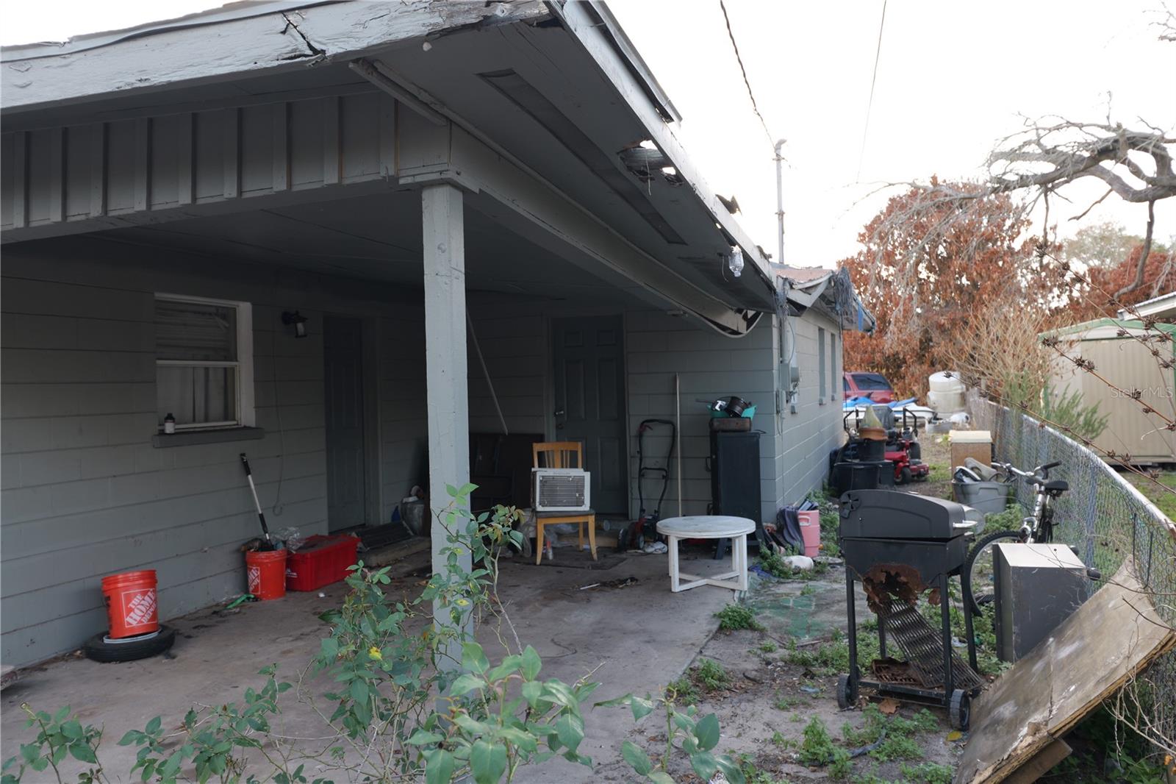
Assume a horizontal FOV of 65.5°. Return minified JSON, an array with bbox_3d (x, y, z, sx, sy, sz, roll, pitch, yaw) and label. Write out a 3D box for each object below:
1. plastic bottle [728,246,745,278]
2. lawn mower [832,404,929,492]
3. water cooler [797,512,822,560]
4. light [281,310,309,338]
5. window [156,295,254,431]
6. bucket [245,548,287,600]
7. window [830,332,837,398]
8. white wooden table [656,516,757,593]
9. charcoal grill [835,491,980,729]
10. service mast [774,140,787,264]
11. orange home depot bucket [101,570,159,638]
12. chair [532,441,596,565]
[{"bbox_3d":[0.975,-0.854,6.000,0.100,0.208,0.100,-5,0,0],"label":"plastic bottle"},{"bbox_3d":[4.490,0.763,13.868,1.280,1.110,1.850,-1,1,20],"label":"lawn mower"},{"bbox_3d":[1.895,1.230,8.050,0.300,0.420,0.300,-1,1,13],"label":"water cooler"},{"bbox_3d":[-2.397,-0.554,7.495,0.220,0.230,0.130,-1,1,20],"label":"light"},{"bbox_3d":[-2.842,-0.206,6.733,0.130,0.970,0.970,-1,1,20],"label":"window"},{"bbox_3d":[-2.455,1.371,7.000,0.302,0.370,0.302,-1,1,0],"label":"bucket"},{"bbox_3d":[3.771,-0.432,14.197,0.130,0.960,0.920,-1,1,20],"label":"window"},{"bbox_3d":[0.911,1.237,7.020,0.760,0.464,0.760,-1,1,0],"label":"white wooden table"},{"bbox_3d":[1.524,0.967,4.336,0.600,1.050,0.560,-3,0,36],"label":"charcoal grill"},{"bbox_3d":[1.839,-1.795,8.702,0.120,1.190,0.100,-1,1,20],"label":"service mast"},{"bbox_3d":[-2.805,1.300,5.630,0.302,0.370,0.302,-4,0,0],"label":"orange home depot bucket"},{"bbox_3d":[-0.255,0.974,8.230,0.530,1.020,0.540,-2,1,-16],"label":"chair"}]

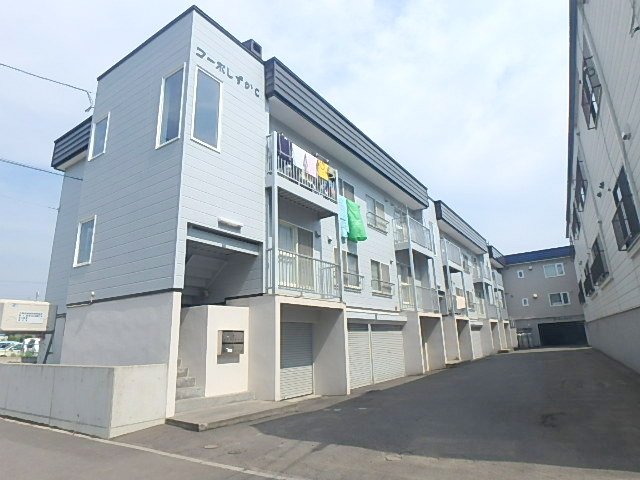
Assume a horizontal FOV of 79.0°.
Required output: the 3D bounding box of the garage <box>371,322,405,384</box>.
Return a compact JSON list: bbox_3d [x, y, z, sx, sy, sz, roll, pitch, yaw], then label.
[{"bbox_3d":[2.687,4.371,15.147,0.120,2.020,2.900,-11,-17,32],"label":"garage"}]

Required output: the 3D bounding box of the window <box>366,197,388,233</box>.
[{"bbox_3d":[2.417,-1.081,16.530,0.120,1.280,1.680,-11,-17,32],"label":"window"}]

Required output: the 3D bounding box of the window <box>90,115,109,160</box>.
[{"bbox_3d":[-5.453,-2.536,9.584,0.740,1.080,0.100,-11,-17,33],"label":"window"}]

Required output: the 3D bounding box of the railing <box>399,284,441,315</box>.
[{"bbox_3d":[4.308,2.576,16.564,0.700,1.070,2.850,-11,-17,33],"label":"railing"}]

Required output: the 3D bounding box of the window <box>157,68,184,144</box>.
[{"bbox_3d":[-3.283,-2.944,8.549,0.827,1.802,0.100,-11,-17,32],"label":"window"}]

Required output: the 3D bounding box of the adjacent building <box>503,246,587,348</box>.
[{"bbox_3d":[24.270,6.642,42.335,7.800,9.460,9.000,-11,-17,32],"label":"adjacent building"}]

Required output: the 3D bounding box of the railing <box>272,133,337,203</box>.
[{"bbox_3d":[-0.498,-1.753,10.485,0.640,1.120,2.840,-11,-17,33],"label":"railing"}]

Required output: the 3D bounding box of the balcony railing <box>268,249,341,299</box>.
[{"bbox_3d":[-0.456,1.059,10.695,0.660,1.070,3.150,-11,-17,32],"label":"balcony railing"}]

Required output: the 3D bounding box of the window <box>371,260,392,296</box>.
[{"bbox_3d":[2.523,1.549,15.906,0.120,1.270,1.720,-11,-17,32],"label":"window"}]

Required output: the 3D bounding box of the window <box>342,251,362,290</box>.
[{"bbox_3d":[1.006,1.002,12.599,0.160,1.270,1.550,-11,-17,33],"label":"window"}]

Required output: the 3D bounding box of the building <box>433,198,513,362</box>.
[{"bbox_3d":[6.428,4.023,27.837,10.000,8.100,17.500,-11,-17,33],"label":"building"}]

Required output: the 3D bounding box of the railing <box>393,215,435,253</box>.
[{"bbox_3d":[4.166,-0.171,17.197,0.700,1.130,2.750,-11,-17,33],"label":"railing"}]

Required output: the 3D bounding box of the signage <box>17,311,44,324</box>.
[{"bbox_3d":[-8.094,2.165,10.864,0.030,0.325,0.600,-11,-17,33],"label":"signage"}]

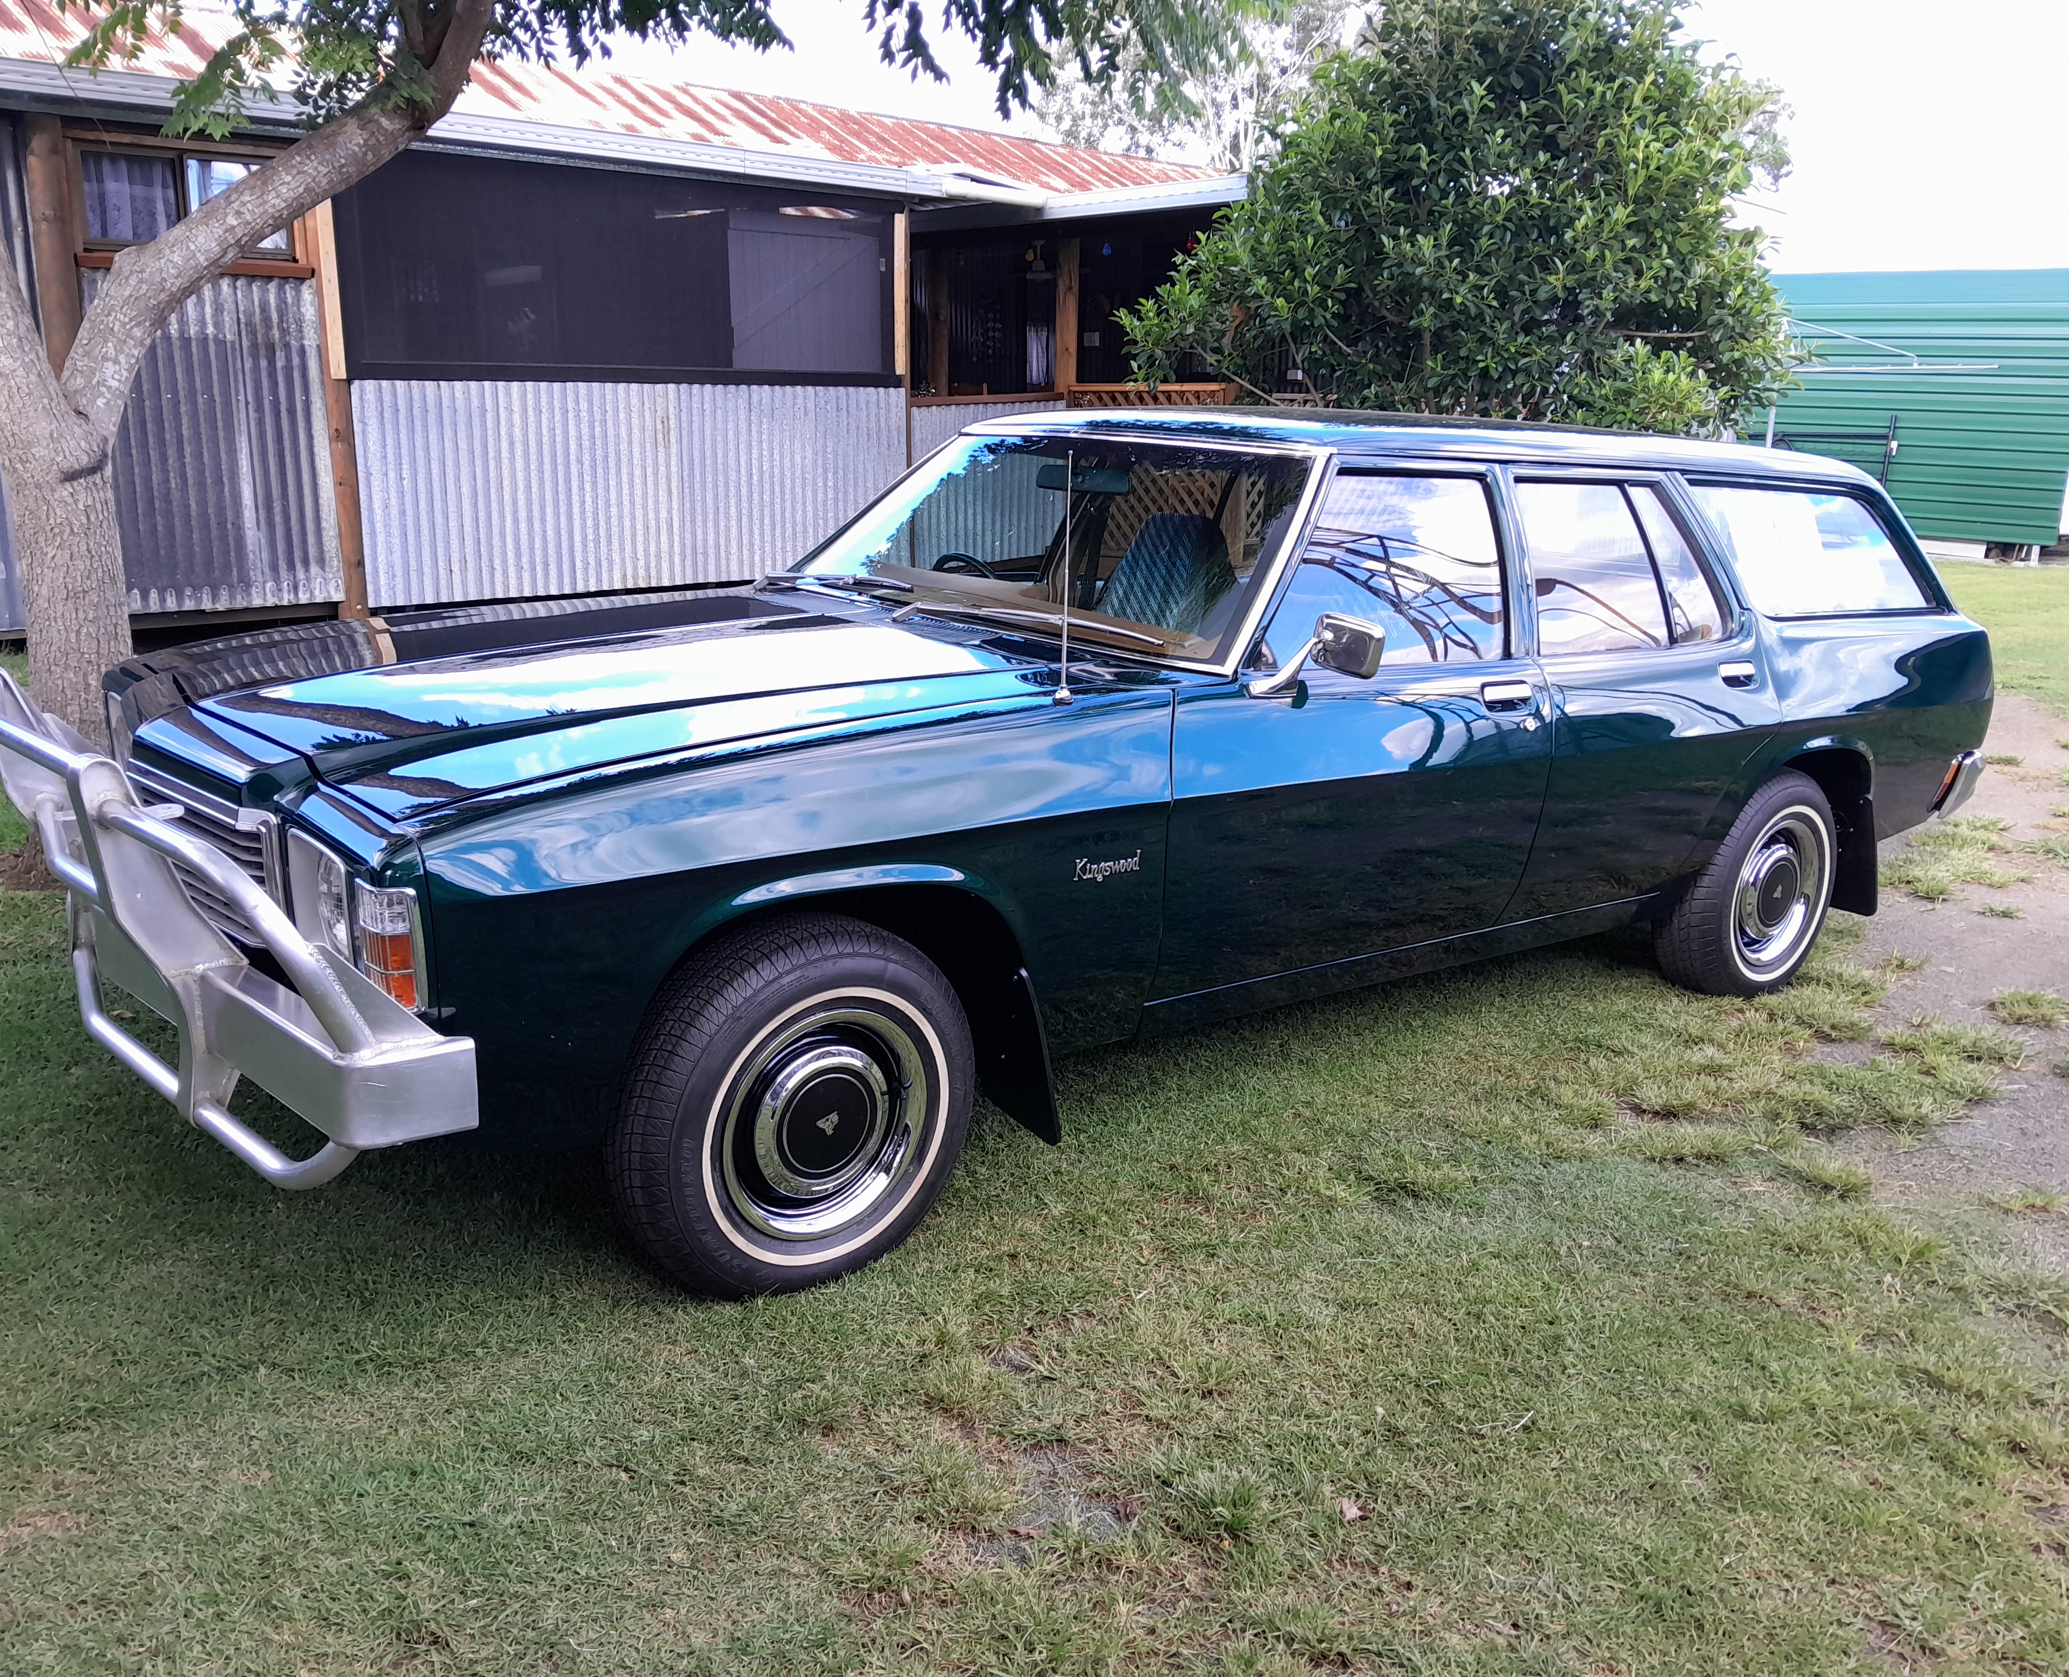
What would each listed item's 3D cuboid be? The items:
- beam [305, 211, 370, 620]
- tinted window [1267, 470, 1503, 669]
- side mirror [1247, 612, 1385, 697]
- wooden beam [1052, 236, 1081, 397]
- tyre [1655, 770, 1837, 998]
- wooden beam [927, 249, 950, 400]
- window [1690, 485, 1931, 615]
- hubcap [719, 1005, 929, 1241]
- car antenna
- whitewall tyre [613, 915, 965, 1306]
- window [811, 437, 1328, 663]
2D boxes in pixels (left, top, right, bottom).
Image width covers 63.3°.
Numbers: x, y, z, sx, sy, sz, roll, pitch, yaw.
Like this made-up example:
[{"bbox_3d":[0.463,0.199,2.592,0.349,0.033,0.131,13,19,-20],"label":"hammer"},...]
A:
[{"bbox_3d":[-3.440,-2.163,8.300,0.115,2.150,0.115,-11,20,-40],"label":"beam"},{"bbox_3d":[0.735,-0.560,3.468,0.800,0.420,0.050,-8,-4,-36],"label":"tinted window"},{"bbox_3d":[0.511,-0.337,3.061,0.170,0.150,0.190,-8,17,-36],"label":"side mirror"},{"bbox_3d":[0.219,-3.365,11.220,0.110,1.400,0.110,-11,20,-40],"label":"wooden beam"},{"bbox_3d":[1.920,0.126,4.533,0.627,0.627,0.195,-8,17,-36],"label":"tyre"},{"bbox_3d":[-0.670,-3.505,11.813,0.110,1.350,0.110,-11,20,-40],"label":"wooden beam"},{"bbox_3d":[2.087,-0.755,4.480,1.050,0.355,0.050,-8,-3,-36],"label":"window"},{"bbox_3d":[-0.343,0.467,2.755,0.400,0.400,0.065,-9,18,-39],"label":"hubcap"},{"bbox_3d":[0.055,-0.443,2.903,0.030,0.450,0.030,2,14,-1],"label":"car antenna"},{"bbox_3d":[-0.396,0.451,2.816,0.627,0.627,0.195,-9,18,-39],"label":"whitewall tyre"},{"bbox_3d":[0.021,-0.738,3.797,0.570,0.110,1.560,-51,37,-16],"label":"window"}]

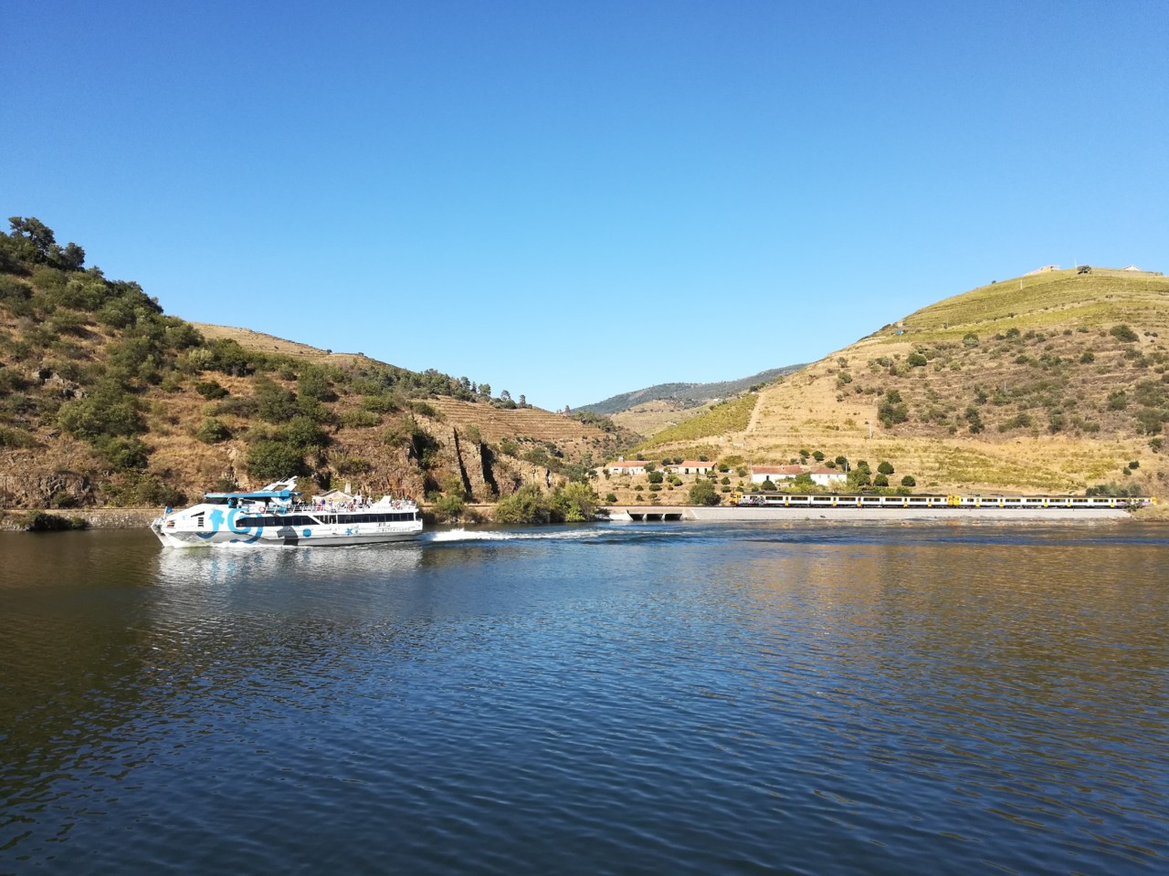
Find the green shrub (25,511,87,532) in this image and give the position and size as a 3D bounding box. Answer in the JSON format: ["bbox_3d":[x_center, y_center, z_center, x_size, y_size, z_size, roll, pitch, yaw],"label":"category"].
[{"bbox_3d":[-96.443,15.228,160.000,11.000,3.600,5.000,2,-4,-31],"label":"green shrub"}]

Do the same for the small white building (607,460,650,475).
[{"bbox_3d":[17.351,11.217,337.000,16.000,5.400,7.000,-1,-4,21],"label":"small white building"}]

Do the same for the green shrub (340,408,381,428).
[{"bbox_3d":[-57.710,-5.290,226.000,10.020,5.170,7.500,1,-4,-14],"label":"green shrub"}]

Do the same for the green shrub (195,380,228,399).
[{"bbox_3d":[-98.152,-12.855,231.000,8.500,4.600,7.000,2,-4,-23],"label":"green shrub"}]

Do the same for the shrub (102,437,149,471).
[{"bbox_3d":[-93.040,3.050,178.000,8.860,6.670,8.000,2,-4,-28],"label":"shrub"}]

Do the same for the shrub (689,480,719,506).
[{"bbox_3d":[32.850,15.230,242.000,7.980,7.050,7.500,0,-4,8],"label":"shrub"}]

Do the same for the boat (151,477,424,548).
[{"bbox_3d":[-39.428,9.501,118.890,34.800,9.100,8.000,3,-5,-37],"label":"boat"}]

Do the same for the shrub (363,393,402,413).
[{"bbox_3d":[-53.912,-9.371,234.000,9.900,4.900,7.500,1,-4,-13],"label":"shrub"}]

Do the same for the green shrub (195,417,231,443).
[{"bbox_3d":[-83.920,-1.750,198.000,7.580,6.180,7.000,2,-4,-23],"label":"green shrub"}]

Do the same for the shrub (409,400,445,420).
[{"bbox_3d":[-43.060,-7.610,240.000,9.340,5.490,7.000,1,-4,-10],"label":"shrub"}]

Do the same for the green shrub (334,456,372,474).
[{"bbox_3d":[-54.050,6.500,205.000,8.250,4.260,6.000,1,-4,-15],"label":"green shrub"}]

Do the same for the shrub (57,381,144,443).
[{"bbox_3d":[-102.990,-5.540,187.000,16.360,12.840,13.000,2,-4,-29],"label":"shrub"}]

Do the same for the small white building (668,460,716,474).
[{"bbox_3d":[42.628,11.514,338.000,14.500,5.200,7.000,-2,-4,25],"label":"small white building"}]

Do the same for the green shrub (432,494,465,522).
[{"bbox_3d":[-30.479,15.596,196.000,7.000,6.300,6.000,1,-4,-9],"label":"green shrub"}]

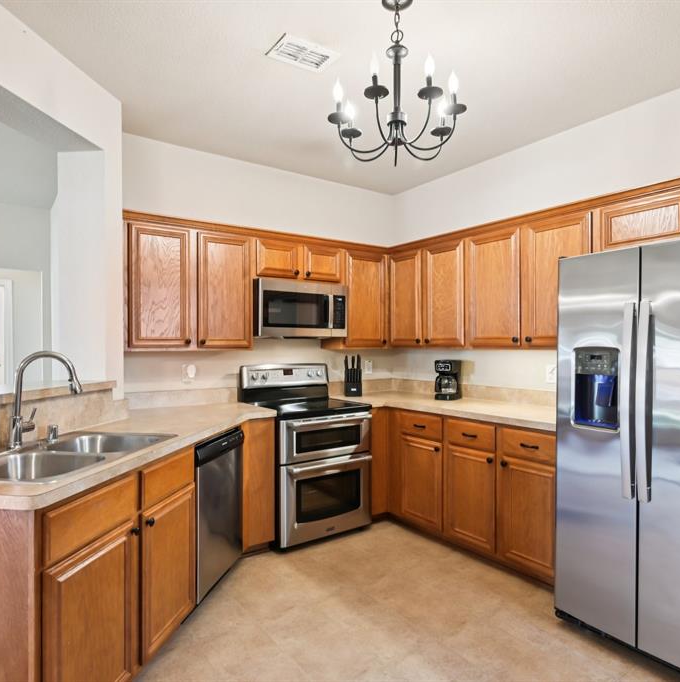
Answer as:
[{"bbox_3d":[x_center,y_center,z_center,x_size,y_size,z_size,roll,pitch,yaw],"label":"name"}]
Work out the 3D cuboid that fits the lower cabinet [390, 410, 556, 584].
[{"bbox_3d":[0.990,0.926,3.246,0.614,0.885,1.375,0,-1,-35],"label":"lower cabinet"}]

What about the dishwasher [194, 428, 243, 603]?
[{"bbox_3d":[-0.912,0.898,2.632,0.600,0.815,0.600,0,-1,10],"label":"dishwasher"}]

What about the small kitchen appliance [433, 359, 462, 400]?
[{"bbox_3d":[0.841,0.294,3.739,0.155,0.310,0.210,-1,-1,32],"label":"small kitchen appliance"}]

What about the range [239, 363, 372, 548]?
[{"bbox_3d":[-0.248,0.779,3.521,0.760,1.193,0.680,0,-1,-35],"label":"range"}]

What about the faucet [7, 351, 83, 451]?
[{"bbox_3d":[-1.144,0.233,1.913,0.310,0.387,0.105,0,-1,10],"label":"faucet"}]

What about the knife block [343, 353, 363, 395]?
[{"bbox_3d":[0.110,0.283,4.045,0.140,0.345,0.155,0,-1,-8],"label":"knife block"}]

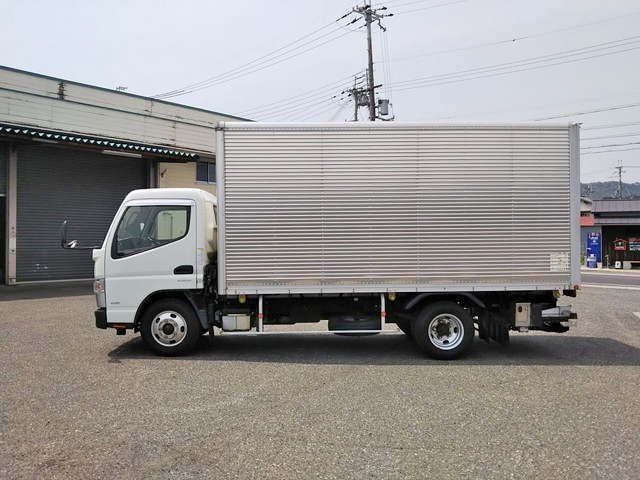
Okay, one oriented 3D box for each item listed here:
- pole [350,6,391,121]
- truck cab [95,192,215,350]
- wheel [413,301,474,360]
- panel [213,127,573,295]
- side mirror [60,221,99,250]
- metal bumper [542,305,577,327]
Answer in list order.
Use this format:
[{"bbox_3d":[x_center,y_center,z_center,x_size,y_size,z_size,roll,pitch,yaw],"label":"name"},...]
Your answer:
[{"bbox_3d":[2.600,-5.150,27.000,1.900,12.900,1.200,-2,0,0],"label":"pole"},{"bbox_3d":[-2.160,0.285,7.570,1.620,1.920,1.760,-1,0,-2],"label":"truck cab"},{"bbox_3d":[1.550,1.113,6.910,0.720,0.720,0.270,1,0,-2],"label":"wheel"},{"bbox_3d":[0.946,-0.376,6.710,4.270,2.050,0.080,-1,0,-2],"label":"panel"},{"bbox_3d":[-2.860,-0.055,6.600,0.420,0.360,0.240,1,0,-2],"label":"side mirror"},{"bbox_3d":[2.985,0.945,7.720,0.420,0.280,1.600,1,0,-2],"label":"metal bumper"}]

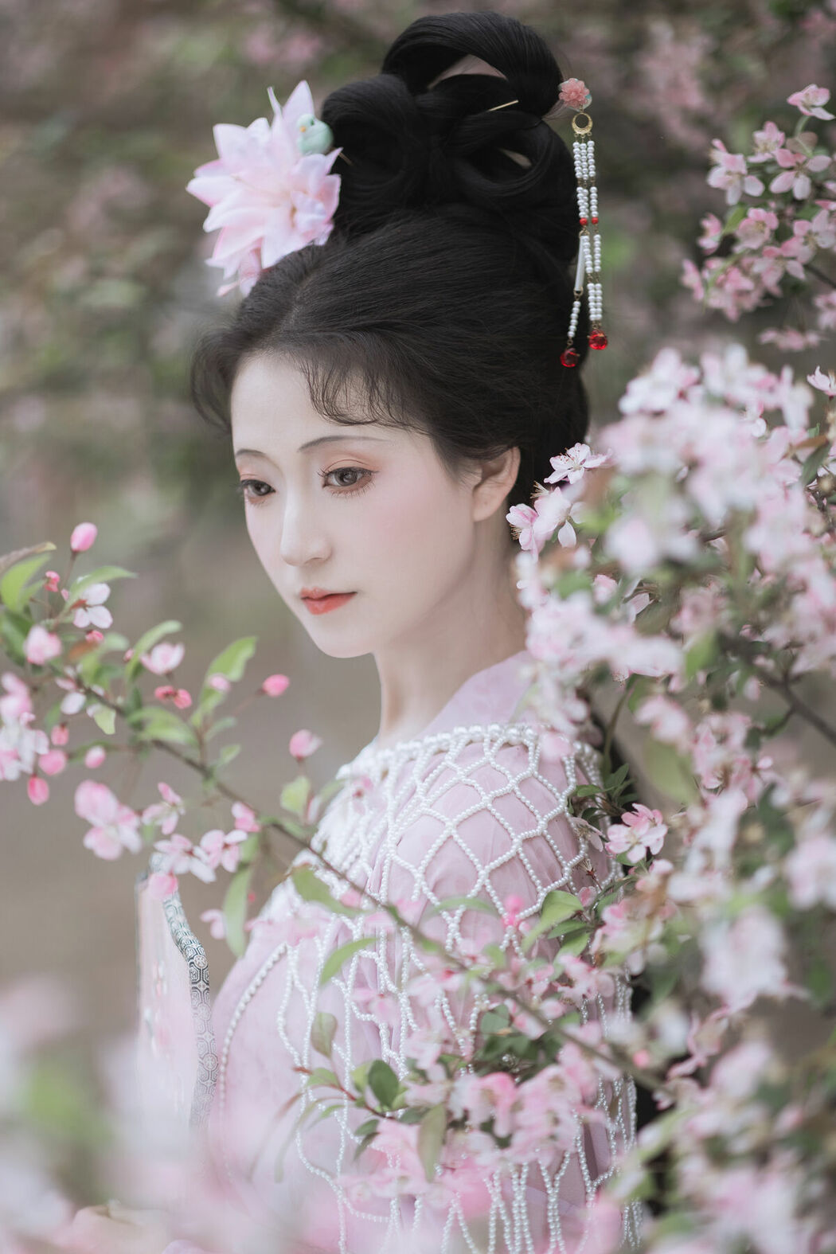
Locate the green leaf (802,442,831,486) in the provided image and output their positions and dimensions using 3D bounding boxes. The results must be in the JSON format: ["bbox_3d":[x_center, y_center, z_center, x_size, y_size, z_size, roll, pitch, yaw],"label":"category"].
[{"bbox_3d":[0.229,-0.093,1.700,0.013,0.029,0.010,32,0,14],"label":"green leaf"}]

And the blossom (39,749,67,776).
[{"bbox_3d":[-0.189,0.070,1.530,0.015,0.014,0.015,0,2,0],"label":"blossom"}]

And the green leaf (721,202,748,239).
[{"bbox_3d":[0.213,-0.275,2.000,0.011,0.028,0.010,34,0,14],"label":"green leaf"}]

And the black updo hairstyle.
[{"bbox_3d":[-0.017,-0.222,1.840,0.215,0.320,0.265,1,7,38],"label":"black updo hairstyle"}]

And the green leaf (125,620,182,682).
[{"bbox_3d":[-0.148,0.013,1.660,0.014,0.040,0.013,41,0,13],"label":"green leaf"}]

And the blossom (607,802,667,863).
[{"bbox_3d":[0.131,0.123,1.770,0.036,0.035,0.028,0,0,12],"label":"blossom"}]

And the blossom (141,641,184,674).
[{"bbox_3d":[-0.133,0.016,1.540,0.023,0.017,0.021,0,2,-11],"label":"blossom"}]

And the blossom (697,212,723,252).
[{"bbox_3d":[0.197,-0.267,2.000,0.019,0.027,0.027,0,0,-30],"label":"blossom"}]

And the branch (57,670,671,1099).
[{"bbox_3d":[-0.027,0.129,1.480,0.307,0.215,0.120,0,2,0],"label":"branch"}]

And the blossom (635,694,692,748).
[{"bbox_3d":[0.133,0.051,1.600,0.029,0.028,0.024,0,0,24],"label":"blossom"}]

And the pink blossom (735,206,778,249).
[{"bbox_3d":[0.200,-0.236,1.750,0.025,0.025,0.022,-1,2,-17],"label":"pink blossom"}]

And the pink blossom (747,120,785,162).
[{"bbox_3d":[0.235,-0.328,2.000,0.026,0.028,0.022,0,0,18],"label":"pink blossom"}]

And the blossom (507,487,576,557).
[{"bbox_3d":[0.072,-0.061,1.730,0.037,0.038,0.032,0,0,30],"label":"blossom"}]

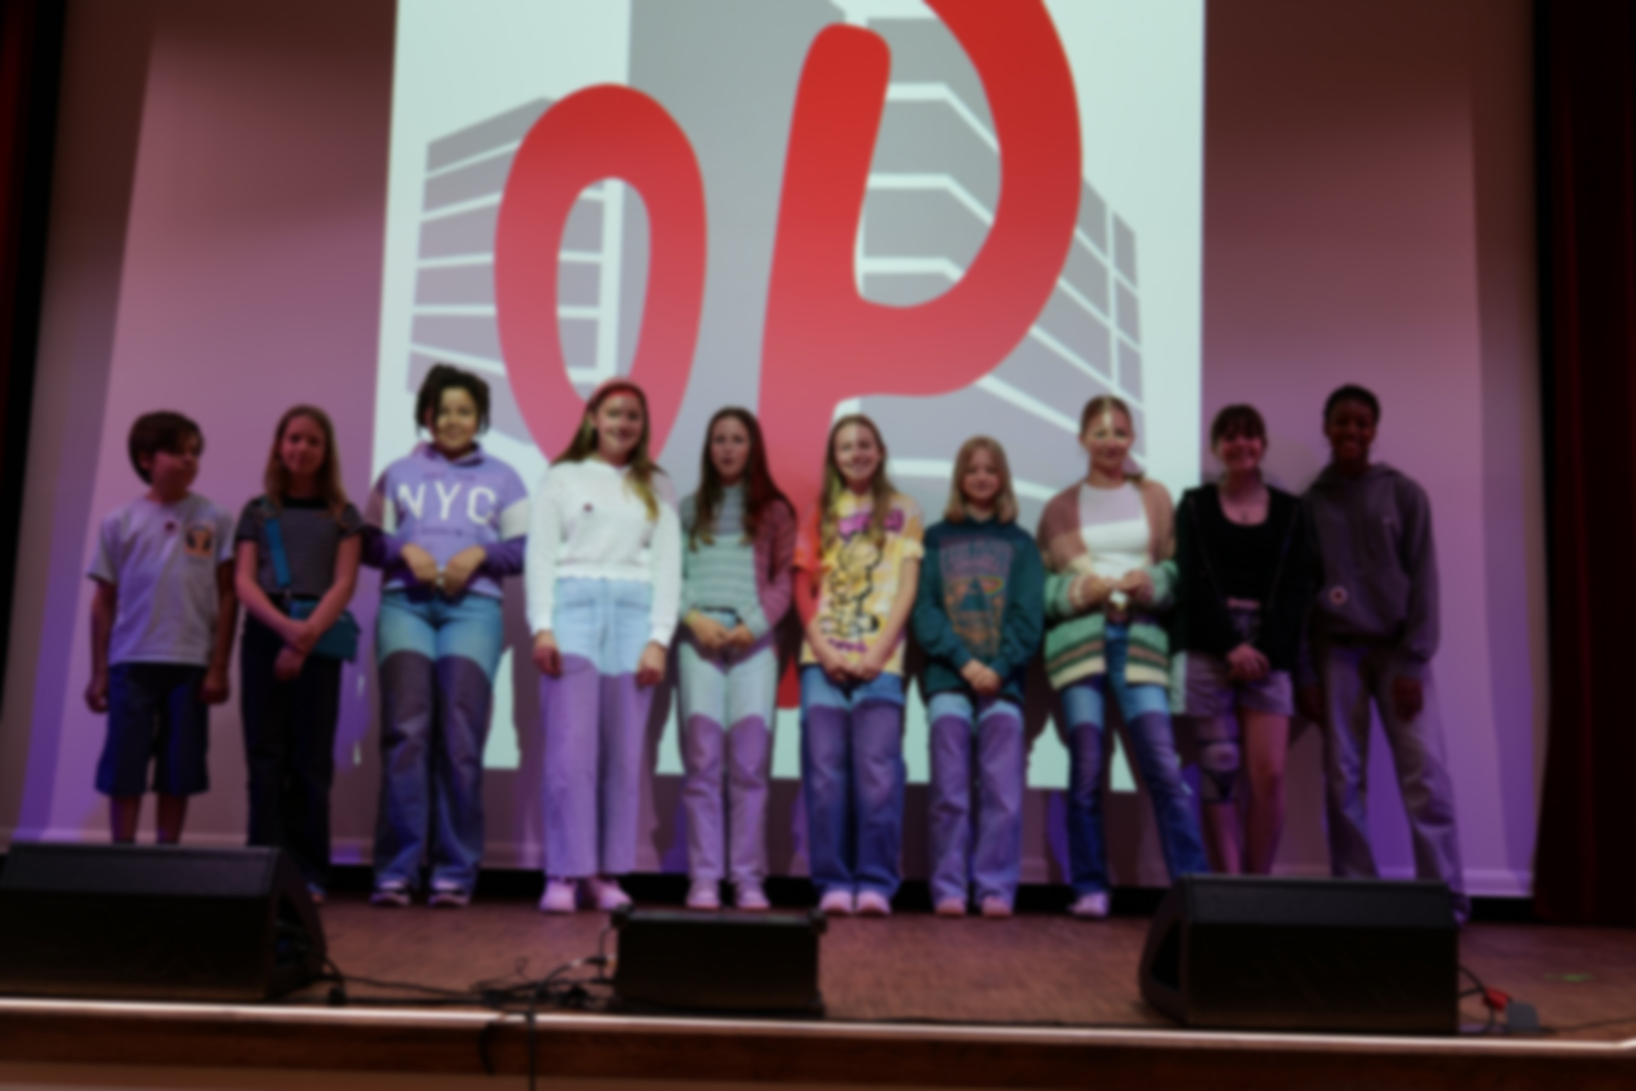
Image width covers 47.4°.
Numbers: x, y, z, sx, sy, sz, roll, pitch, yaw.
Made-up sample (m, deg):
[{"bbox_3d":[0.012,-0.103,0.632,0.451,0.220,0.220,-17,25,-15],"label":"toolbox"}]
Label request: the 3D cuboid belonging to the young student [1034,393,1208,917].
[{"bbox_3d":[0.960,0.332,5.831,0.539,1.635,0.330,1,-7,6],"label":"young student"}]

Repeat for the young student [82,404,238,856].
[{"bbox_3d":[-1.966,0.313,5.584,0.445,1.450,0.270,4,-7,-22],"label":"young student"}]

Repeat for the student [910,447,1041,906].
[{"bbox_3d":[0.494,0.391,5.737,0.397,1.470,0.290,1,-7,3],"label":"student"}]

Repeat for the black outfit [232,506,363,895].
[{"bbox_3d":[-1.563,0.439,5.606,0.384,1.196,0.270,2,-6,-8],"label":"black outfit"}]

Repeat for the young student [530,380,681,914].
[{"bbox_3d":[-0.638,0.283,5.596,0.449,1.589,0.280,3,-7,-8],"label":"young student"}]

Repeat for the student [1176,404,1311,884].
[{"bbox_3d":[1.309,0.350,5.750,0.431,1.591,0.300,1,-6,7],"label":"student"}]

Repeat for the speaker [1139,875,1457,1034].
[{"bbox_3d":[0.923,0.774,3.634,0.489,0.268,0.440,2,-6,0],"label":"speaker"}]

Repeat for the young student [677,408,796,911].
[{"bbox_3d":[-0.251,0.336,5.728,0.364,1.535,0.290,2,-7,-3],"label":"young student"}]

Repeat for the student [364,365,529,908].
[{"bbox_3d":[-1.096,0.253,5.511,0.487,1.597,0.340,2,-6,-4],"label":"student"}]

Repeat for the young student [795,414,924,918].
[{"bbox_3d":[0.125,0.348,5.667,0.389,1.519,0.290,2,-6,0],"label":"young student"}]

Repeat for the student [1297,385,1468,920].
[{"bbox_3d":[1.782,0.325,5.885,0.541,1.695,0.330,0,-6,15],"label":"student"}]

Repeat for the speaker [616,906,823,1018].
[{"bbox_3d":[-0.177,0.780,3.545,0.383,0.176,0.300,2,-6,0],"label":"speaker"}]

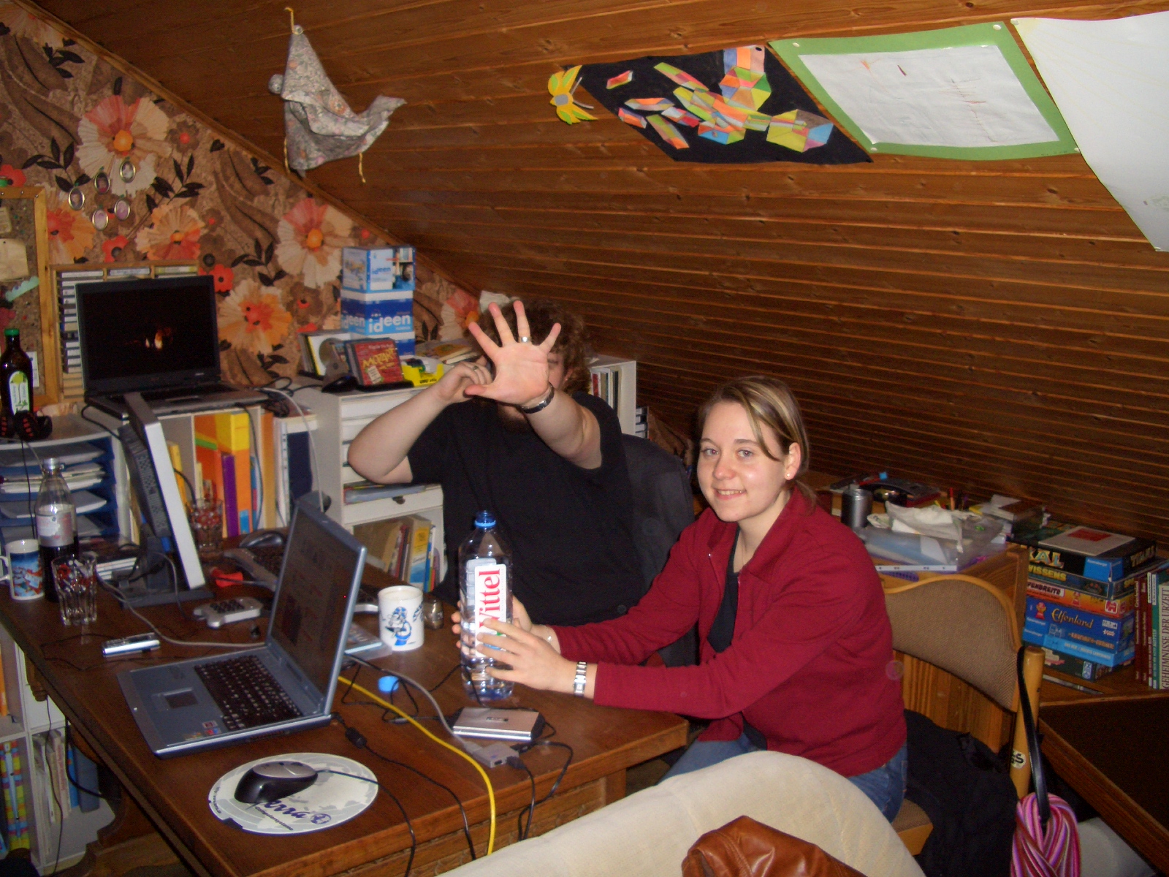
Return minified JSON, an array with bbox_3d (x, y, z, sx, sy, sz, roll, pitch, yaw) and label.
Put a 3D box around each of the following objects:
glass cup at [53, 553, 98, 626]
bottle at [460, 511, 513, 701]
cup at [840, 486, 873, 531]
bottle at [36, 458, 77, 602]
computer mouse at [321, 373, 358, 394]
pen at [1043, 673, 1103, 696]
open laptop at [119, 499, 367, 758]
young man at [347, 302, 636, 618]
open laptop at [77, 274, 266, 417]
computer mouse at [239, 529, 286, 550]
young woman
[{"bbox_3d":[-1.016,0.304,2.368,0.090,0.122,0.090,0,13,0],"label":"glass cup"},{"bbox_3d":[-0.169,0.285,2.028,0.090,0.322,0.090,-1,13,-6],"label":"bottle"},{"bbox_3d":[0.693,0.175,2.997,0.080,0.100,0.080,4,13,16],"label":"cup"},{"bbox_3d":[-1.110,0.191,2.480,0.087,0.292,0.087,-2,13,-11],"label":"bottle"},{"bbox_3d":[-0.598,-0.137,2.894,0.098,0.037,0.058,-6,14,-25],"label":"computer mouse"},{"bbox_3d":[1.136,0.569,2.749,0.011,0.011,0.142,-11,17,-42],"label":"pen"},{"bbox_3d":[-0.588,0.307,1.993,0.340,0.290,0.325,-7,15,-31],"label":"open laptop"},{"bbox_3d":[-0.173,0.378,2.619,0.650,1.320,0.740,7,14,27],"label":"young man"},{"bbox_3d":[-1.012,-0.230,2.900,0.348,0.295,0.285,-10,16,-38],"label":"open laptop"},{"bbox_3d":[-0.781,0.237,2.860,0.112,0.038,0.060,-7,15,-29],"label":"computer mouse"},{"bbox_3d":[0.190,0.534,2.078,0.680,1.280,0.560,-9,16,-36],"label":"young woman"}]

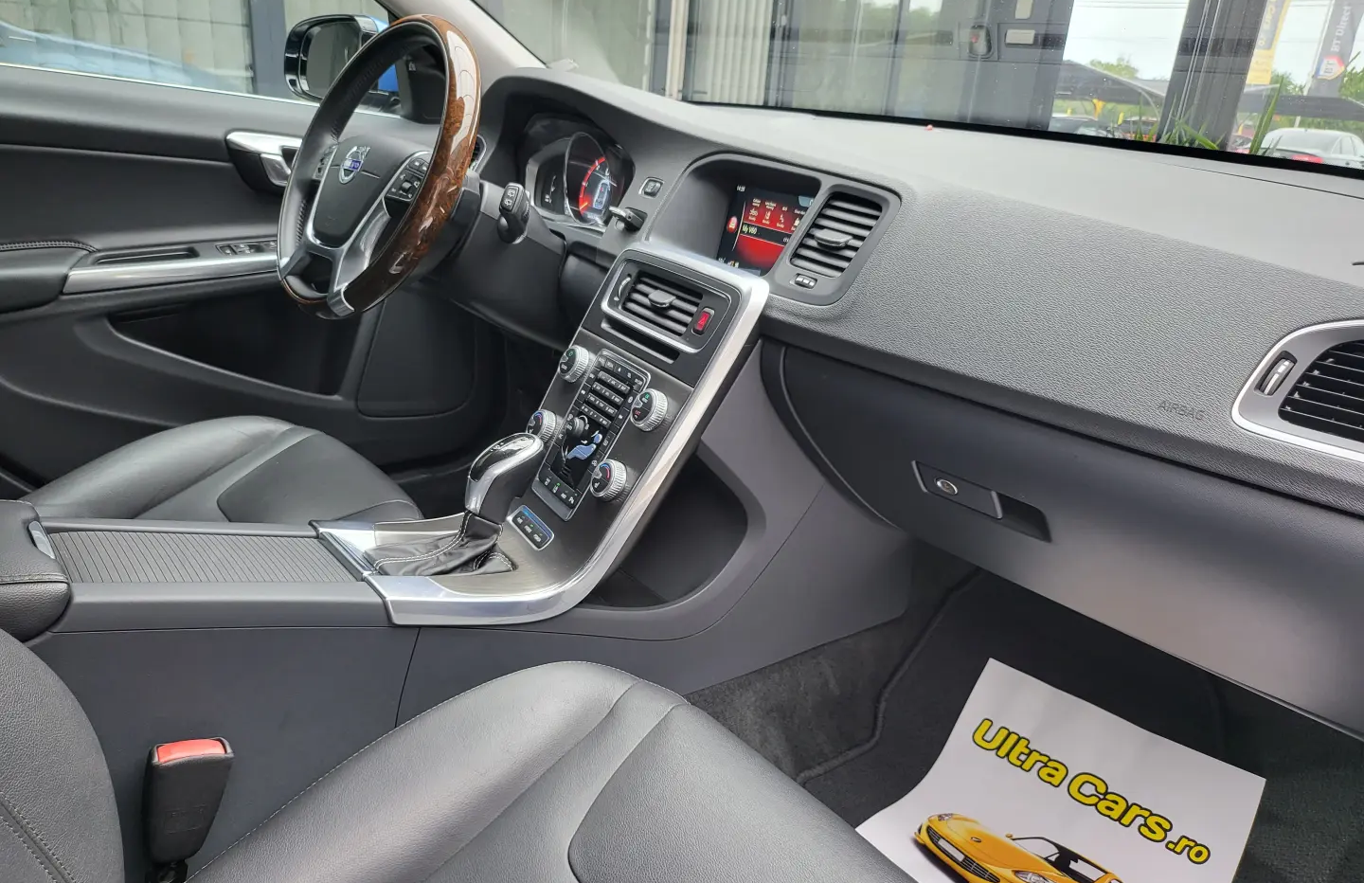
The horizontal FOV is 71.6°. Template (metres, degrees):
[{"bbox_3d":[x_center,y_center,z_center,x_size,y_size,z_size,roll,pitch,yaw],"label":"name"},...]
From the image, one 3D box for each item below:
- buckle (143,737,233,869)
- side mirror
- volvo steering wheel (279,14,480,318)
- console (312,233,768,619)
[{"bbox_3d":[-0.343,0.251,0.654,0.052,0.092,0.029,7,12,-44],"label":"buckle"},{"bbox_3d":[-0.579,-0.638,1.594,0.225,0.150,0.120,17,23,33],"label":"side mirror"},{"bbox_3d":[-0.355,-0.322,1.137,0.378,0.378,0.085,24,2,43],"label":"volvo steering wheel"},{"bbox_3d":[-0.141,-0.024,0.932,0.410,0.315,0.238,-12,25,-39],"label":"console"}]

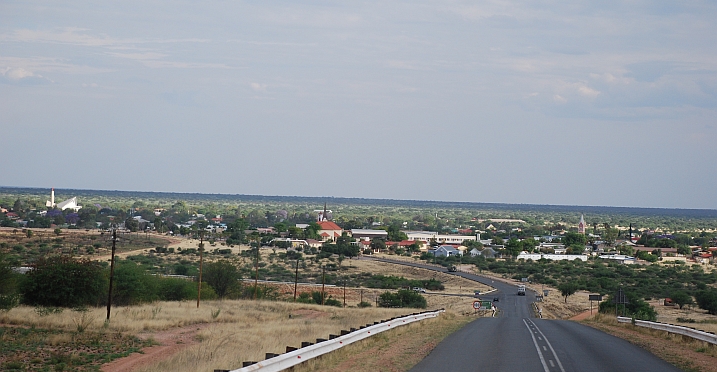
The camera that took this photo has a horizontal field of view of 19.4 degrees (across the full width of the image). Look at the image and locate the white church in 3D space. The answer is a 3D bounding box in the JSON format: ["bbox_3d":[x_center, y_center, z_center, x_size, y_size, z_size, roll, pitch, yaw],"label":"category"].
[{"bbox_3d":[-266.790,13.520,1900.000,23.000,24.000,26.000,2,0,-30],"label":"white church"}]

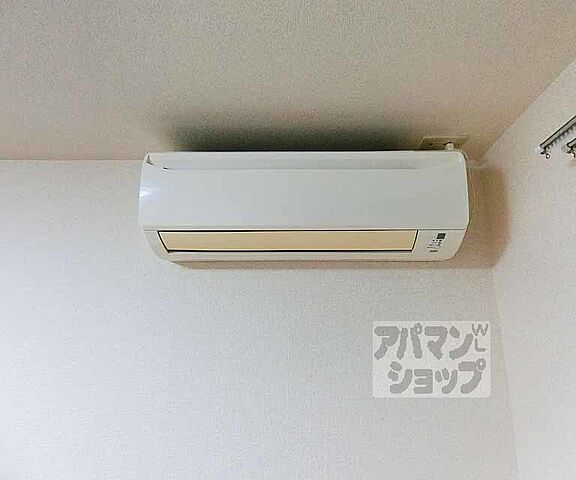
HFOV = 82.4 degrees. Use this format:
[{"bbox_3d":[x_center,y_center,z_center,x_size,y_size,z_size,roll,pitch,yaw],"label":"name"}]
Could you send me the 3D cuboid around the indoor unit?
[{"bbox_3d":[0.037,-0.078,0.925,0.800,0.265,0.205,0,-15,1],"label":"indoor unit"}]

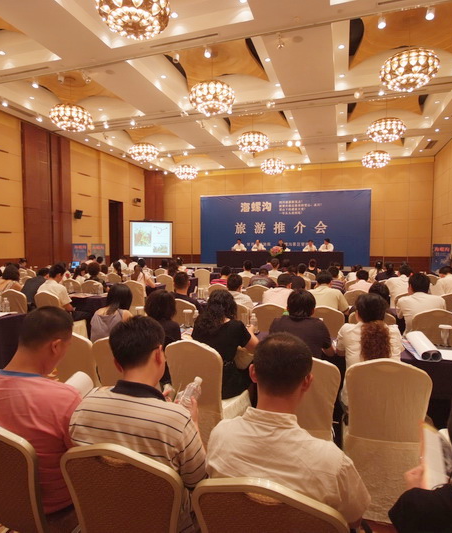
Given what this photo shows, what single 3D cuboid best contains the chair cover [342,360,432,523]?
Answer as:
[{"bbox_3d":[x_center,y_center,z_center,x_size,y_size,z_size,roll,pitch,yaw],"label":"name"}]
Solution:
[{"bbox_3d":[0.953,0.969,2.103,0.455,0.933,0.540,1,3,15],"label":"chair cover"}]

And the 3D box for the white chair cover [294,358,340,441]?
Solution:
[{"bbox_3d":[0.459,0.949,2.115,0.460,0.910,0.540,1,3,14],"label":"white chair cover"}]

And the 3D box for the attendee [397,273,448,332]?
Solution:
[{"bbox_3d":[2.222,0.700,3.808,0.520,1.240,0.750,1,3,15],"label":"attendee"}]

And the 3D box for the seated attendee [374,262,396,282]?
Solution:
[{"bbox_3d":[3.272,0.556,6.678,0.500,1.260,0.750,1,3,19],"label":"seated attendee"}]

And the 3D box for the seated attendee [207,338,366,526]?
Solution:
[{"bbox_3d":[0.270,0.841,1.300,0.500,1.300,0.760,1,3,20],"label":"seated attendee"}]

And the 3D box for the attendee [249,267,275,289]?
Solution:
[{"bbox_3d":[0.658,0.606,5.773,0.520,1.180,0.750,1,3,17],"label":"attendee"}]

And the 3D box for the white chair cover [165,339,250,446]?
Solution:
[{"bbox_3d":[-0.112,0.945,2.449,0.455,0.933,0.540,2,3,25],"label":"white chair cover"}]

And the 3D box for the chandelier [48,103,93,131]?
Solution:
[{"bbox_3d":[-4.248,-4.099,9.266,1.100,0.520,1.100,1,3,18],"label":"chandelier"}]

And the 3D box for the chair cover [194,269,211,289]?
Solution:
[{"bbox_3d":[-0.560,0.523,9.334,0.460,0.920,0.550,1,3,17],"label":"chair cover"}]

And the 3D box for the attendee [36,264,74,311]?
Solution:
[{"bbox_3d":[-2.308,0.619,5.021,0.500,1.300,0.780,1,3,21],"label":"attendee"}]

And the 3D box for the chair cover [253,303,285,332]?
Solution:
[{"bbox_3d":[0.574,0.878,3.981,0.470,0.935,0.540,1,3,20],"label":"chair cover"}]

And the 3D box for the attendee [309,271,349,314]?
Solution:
[{"bbox_3d":[1.217,0.703,3.931,0.480,1.290,0.760,1,3,20],"label":"attendee"}]

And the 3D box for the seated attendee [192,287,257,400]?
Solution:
[{"bbox_3d":[0.015,0.800,2.688,0.480,1.230,0.760,1,3,20],"label":"seated attendee"}]

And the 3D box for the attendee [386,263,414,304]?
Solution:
[{"bbox_3d":[2.800,0.634,5.281,0.520,1.320,0.750,1,3,15],"label":"attendee"}]

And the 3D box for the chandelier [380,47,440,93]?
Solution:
[{"bbox_3d":[3.884,-4.139,7.061,1.114,0.608,1.114,1,3,19],"label":"chandelier"}]

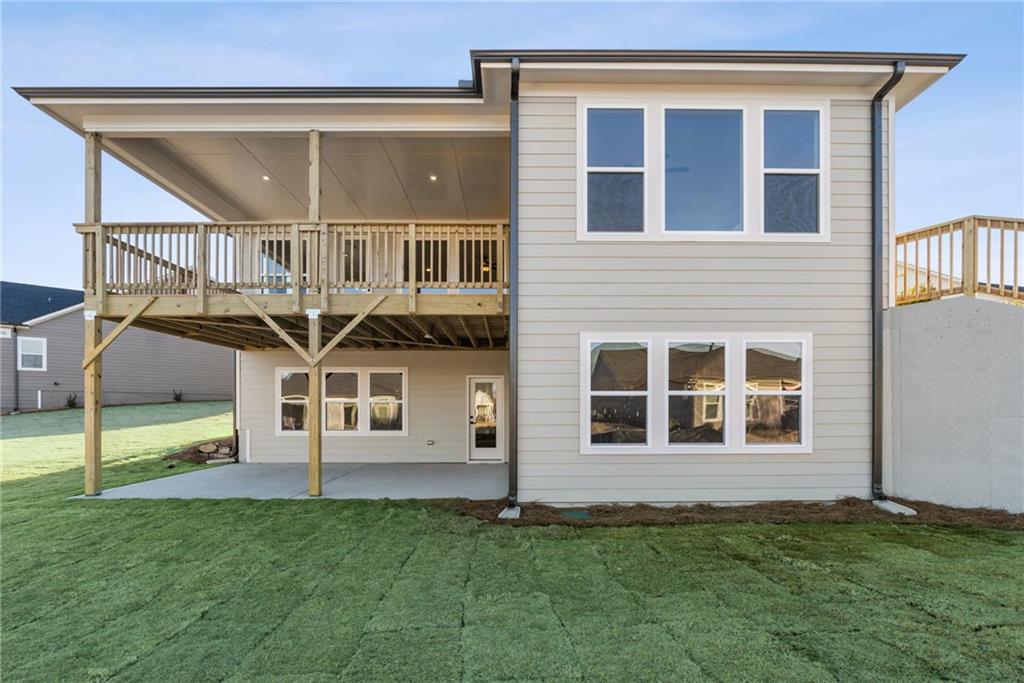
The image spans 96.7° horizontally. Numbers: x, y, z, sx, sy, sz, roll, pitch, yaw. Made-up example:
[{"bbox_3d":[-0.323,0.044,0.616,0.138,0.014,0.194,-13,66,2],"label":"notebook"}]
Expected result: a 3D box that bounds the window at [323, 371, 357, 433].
[{"bbox_3d":[-4.190,1.480,11.200,0.874,1.543,0.100,0,0,-1],"label":"window"}]

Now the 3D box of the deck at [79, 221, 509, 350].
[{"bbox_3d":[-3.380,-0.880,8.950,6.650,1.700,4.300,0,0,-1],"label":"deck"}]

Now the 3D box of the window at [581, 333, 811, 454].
[{"bbox_3d":[2.613,0.736,6.440,3.287,1.726,0.100,0,0,-1],"label":"window"}]

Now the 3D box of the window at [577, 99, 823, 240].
[{"bbox_3d":[2.712,-2.442,6.440,3.599,2.049,0.100,0,0,-1],"label":"window"}]

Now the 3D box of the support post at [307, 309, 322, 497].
[{"bbox_3d":[-3.057,0.965,7.080,0.155,2.860,0.155,0,0,-1],"label":"support post"}]

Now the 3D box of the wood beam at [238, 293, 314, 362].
[{"bbox_3d":[-3.612,-0.192,6.980,1.520,0.100,0.060,43,0,0],"label":"wood beam"}]

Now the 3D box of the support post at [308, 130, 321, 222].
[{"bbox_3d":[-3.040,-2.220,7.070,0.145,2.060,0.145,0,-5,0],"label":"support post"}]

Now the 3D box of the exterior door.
[{"bbox_3d":[-0.642,1.925,11.200,0.891,2.141,0.100,0,0,-1],"label":"exterior door"}]

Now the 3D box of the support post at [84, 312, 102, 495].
[{"bbox_3d":[-6.511,0.965,7.080,0.155,2.830,0.155,0,0,-1],"label":"support post"}]

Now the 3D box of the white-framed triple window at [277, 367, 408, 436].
[{"bbox_3d":[-4.178,1.480,11.200,3.261,1.715,0.100,0,0,-1],"label":"white-framed triple window"}]

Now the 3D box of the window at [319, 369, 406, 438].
[{"bbox_3d":[-3.642,1.480,11.200,2.190,1.715,0.100,0,0,-1],"label":"window"}]

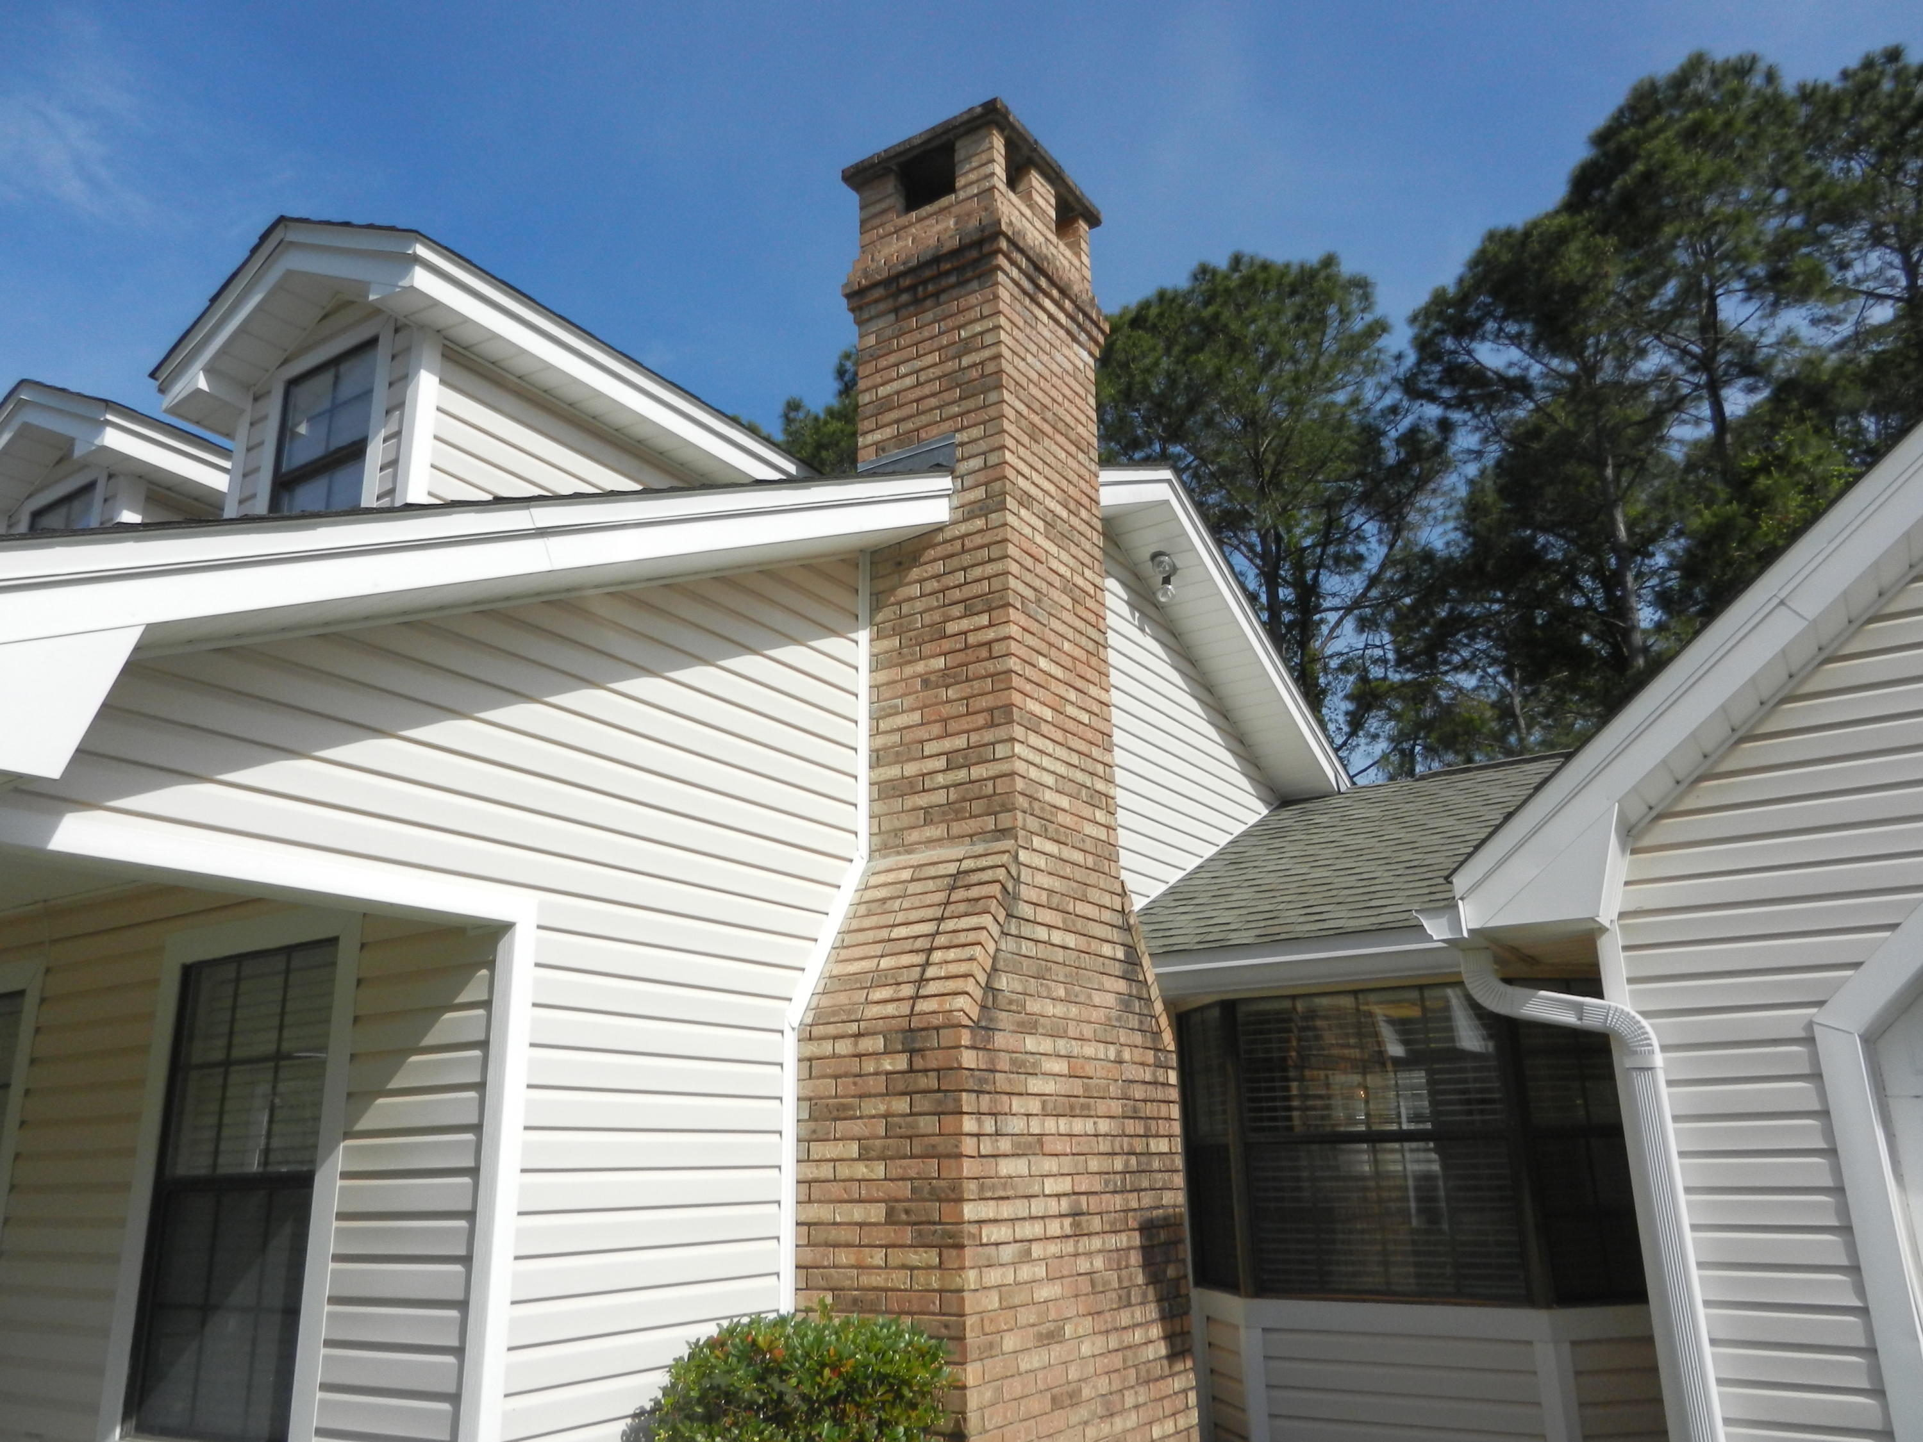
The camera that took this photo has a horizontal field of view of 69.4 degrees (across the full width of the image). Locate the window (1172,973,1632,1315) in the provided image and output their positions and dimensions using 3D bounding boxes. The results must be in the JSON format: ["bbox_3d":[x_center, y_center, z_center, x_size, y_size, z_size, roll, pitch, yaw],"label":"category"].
[{"bbox_3d":[1.902,1.900,6.251,2.160,1.320,0.440,-12,-21,31],"label":"window"}]

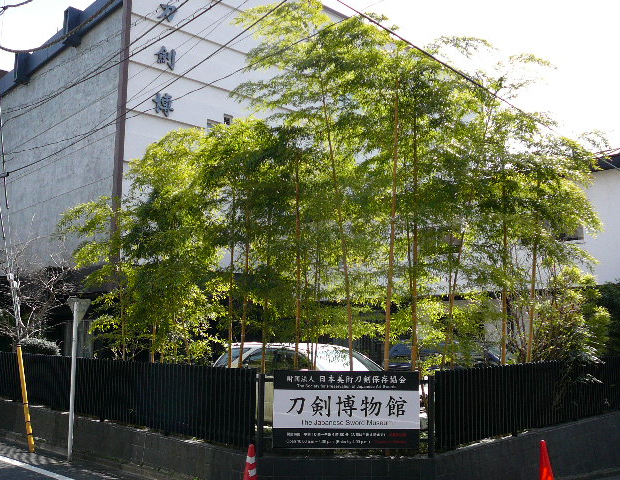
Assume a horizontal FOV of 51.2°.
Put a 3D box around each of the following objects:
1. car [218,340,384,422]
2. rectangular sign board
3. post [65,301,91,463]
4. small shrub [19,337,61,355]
[{"bbox_3d":[0.060,2.523,11.124,1.700,1.480,4.300,7,-10,-42],"label":"car"},{"bbox_3d":[0.455,2.096,7.993,1.810,0.930,0.050,0,-8,0],"label":"rectangular sign board"},{"bbox_3d":[-4.030,2.374,11.093,0.090,2.770,0.500,-6,-10,40],"label":"post"},{"bbox_3d":[-6.220,2.731,14.869,1.050,1.000,1.000,8,-11,-44],"label":"small shrub"}]

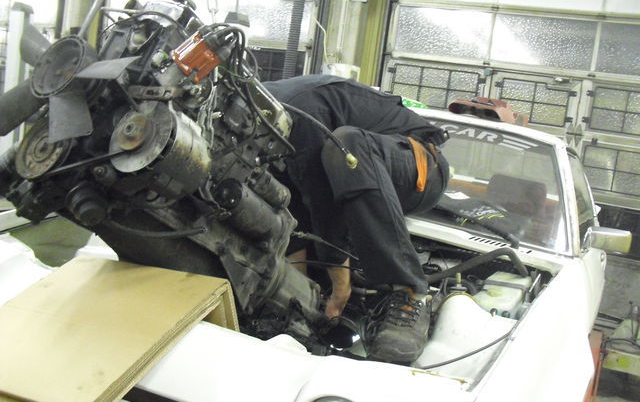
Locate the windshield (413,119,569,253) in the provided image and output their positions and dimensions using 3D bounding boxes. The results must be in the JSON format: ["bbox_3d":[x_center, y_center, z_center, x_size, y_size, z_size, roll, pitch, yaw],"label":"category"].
[{"bbox_3d":[0.391,-0.131,2.817,1.360,0.130,0.640,10,48,25],"label":"windshield"}]

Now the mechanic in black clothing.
[{"bbox_3d":[0.067,0.035,2.100,0.680,0.840,0.680,6,5,-19],"label":"mechanic in black clothing"}]

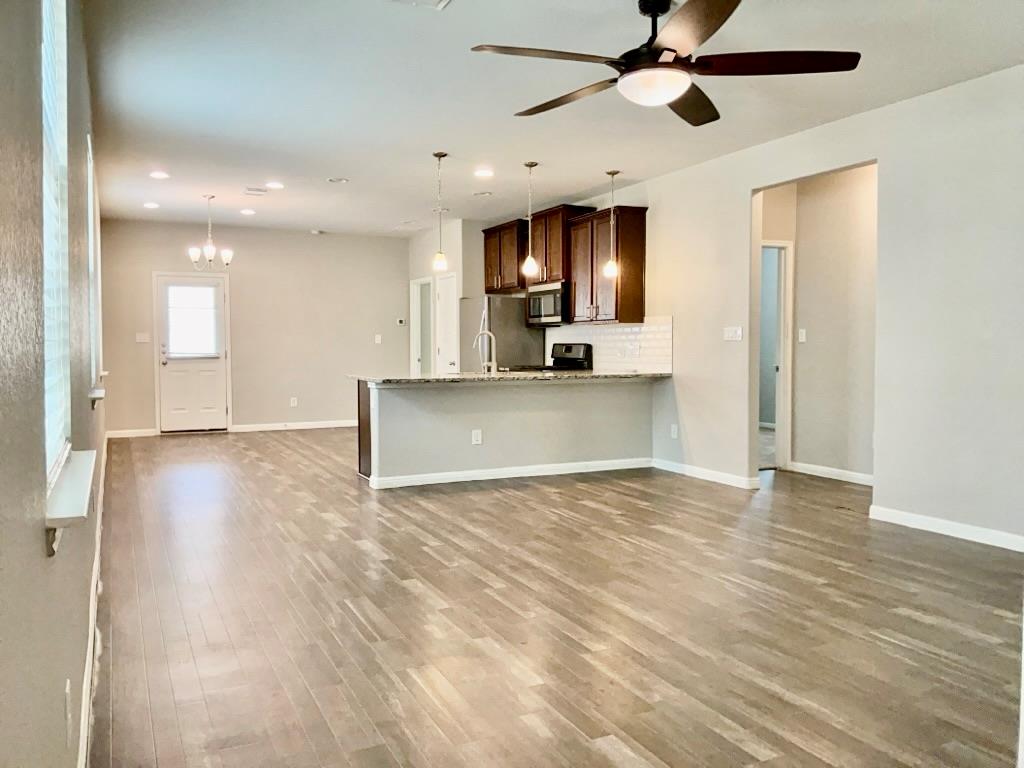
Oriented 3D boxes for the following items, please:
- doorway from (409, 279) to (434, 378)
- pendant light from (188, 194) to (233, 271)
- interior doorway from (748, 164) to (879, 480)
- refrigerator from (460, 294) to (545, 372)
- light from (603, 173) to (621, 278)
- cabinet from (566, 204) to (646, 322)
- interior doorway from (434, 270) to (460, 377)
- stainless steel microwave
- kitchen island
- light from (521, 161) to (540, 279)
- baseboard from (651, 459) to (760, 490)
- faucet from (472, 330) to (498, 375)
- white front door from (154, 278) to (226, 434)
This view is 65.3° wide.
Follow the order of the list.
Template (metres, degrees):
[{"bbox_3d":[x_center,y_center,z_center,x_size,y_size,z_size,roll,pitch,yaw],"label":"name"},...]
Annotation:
[{"bbox_3d":[-1.232,-0.430,11.406,0.130,2.100,0.890,-1,3,-26],"label":"doorway"},{"bbox_3d":[-3.202,-1.599,8.468,0.480,0.785,0.480,-1,3,-26],"label":"pendant light"},{"bbox_3d":[2.239,-0.313,5.929,0.130,2.400,1.184,-1,3,-26],"label":"interior doorway"},{"bbox_3d":[-0.137,-0.169,9.699,0.785,1.745,0.840,-1,3,-26],"label":"refrigerator"},{"bbox_3d":[0.909,-1.456,7.308,0.130,0.955,0.130,-1,3,-26],"label":"light"},{"bbox_3d":[0.938,-1.153,8.013,0.330,1.105,0.945,-1,3,-26],"label":"cabinet"},{"bbox_3d":[-0.833,-0.367,10.518,0.060,2.060,0.660,-1,3,-26],"label":"interior doorway"},{"bbox_3d":[0.543,-0.867,8.698,0.420,0.430,0.760,-1,3,-26],"label":"stainless steel microwave"},{"bbox_3d":[-0.010,0.361,7.287,2.729,0.910,1.170,-1,3,-26],"label":"kitchen island"},{"bbox_3d":[0.161,-1.414,6.855,0.136,0.969,0.136,-1,3,-26],"label":"light"},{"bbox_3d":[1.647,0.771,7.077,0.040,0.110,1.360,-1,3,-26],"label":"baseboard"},{"bbox_3d":[-0.244,-0.281,7.210,0.255,0.385,0.065,3,4,44],"label":"faucet"},{"bbox_3d":[-4.200,-0.371,10.525,0.839,2.050,0.070,-1,3,-26],"label":"white front door"}]

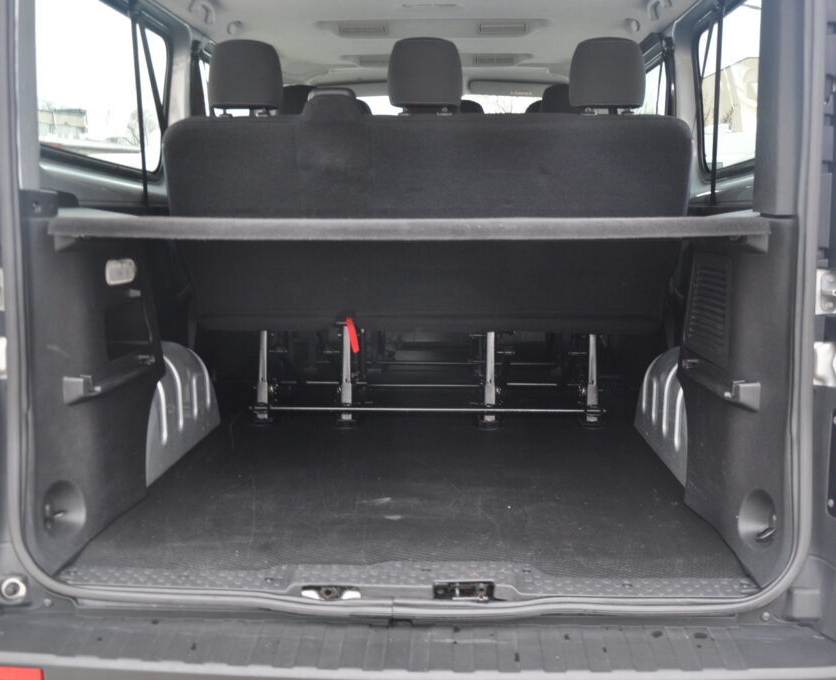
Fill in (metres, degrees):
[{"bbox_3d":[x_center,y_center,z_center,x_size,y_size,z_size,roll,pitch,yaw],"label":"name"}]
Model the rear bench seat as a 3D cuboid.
[{"bbox_3d":[0.027,-0.445,2.430,1.441,0.857,0.700,0,10,2],"label":"rear bench seat"}]

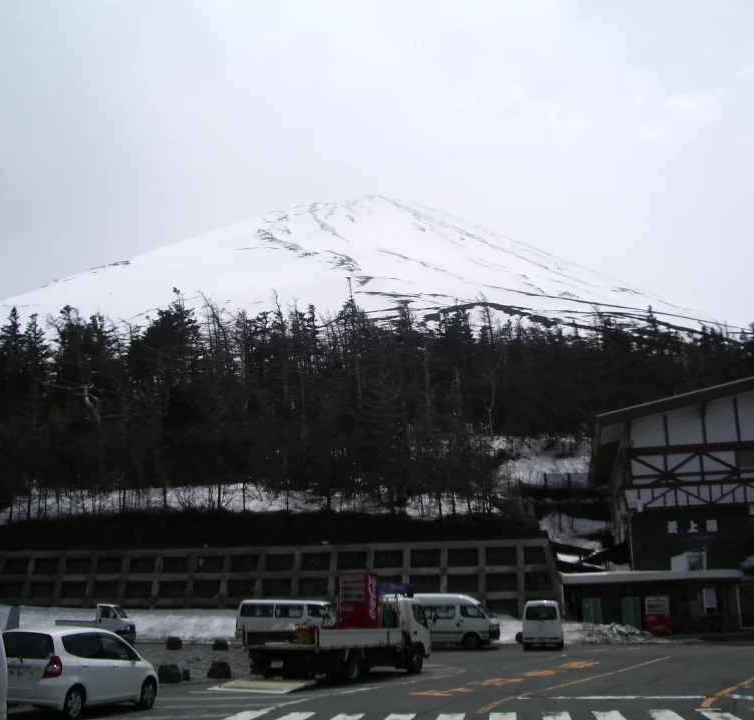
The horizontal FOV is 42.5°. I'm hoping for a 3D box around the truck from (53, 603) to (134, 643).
[{"bbox_3d":[-12.907,12.181,44.700,3.370,1.770,1.460,-1,-15,2],"label":"truck"}]

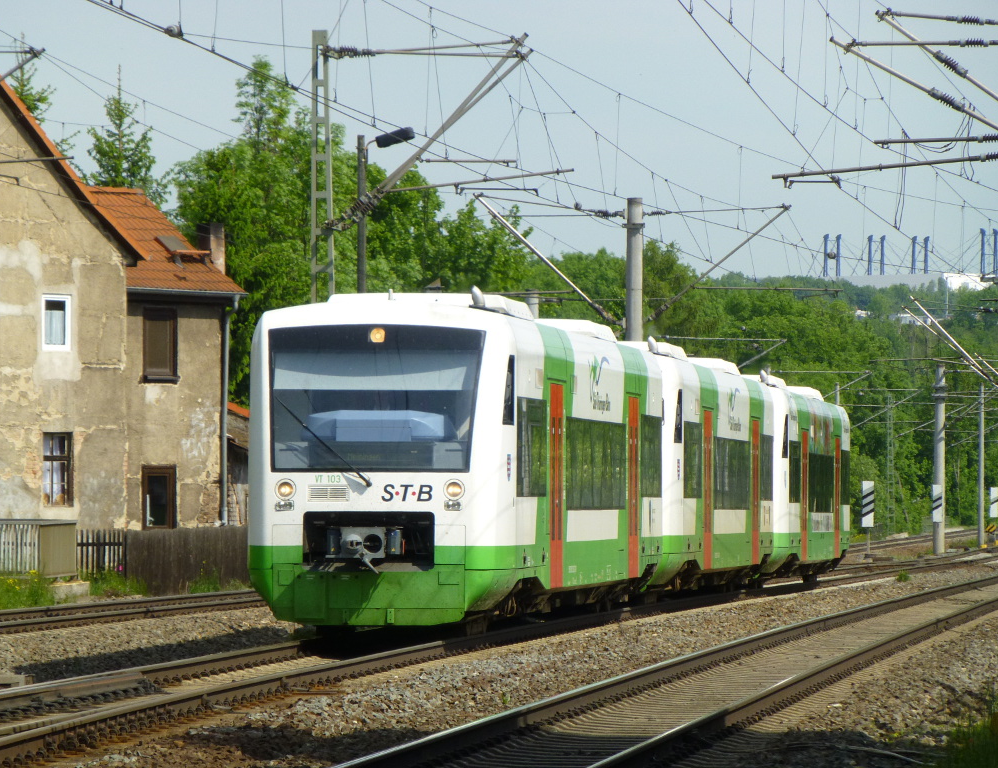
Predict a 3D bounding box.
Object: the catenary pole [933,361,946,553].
[{"bbox_3d":[18.851,3.229,315.000,0.480,8.100,0.480,0,-1,6],"label":"catenary pole"}]

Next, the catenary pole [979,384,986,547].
[{"bbox_3d":[23.500,3.961,358.000,0.280,7.900,0.280,0,-1,6],"label":"catenary pole"}]

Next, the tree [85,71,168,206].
[{"bbox_3d":[-8.267,-1.176,159.903,4.300,11.400,4.300,0,-1,0],"label":"tree"}]

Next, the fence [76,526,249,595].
[{"bbox_3d":[-5.500,2.970,122.500,0.100,1.100,15.000,0,-1,8],"label":"fence"}]

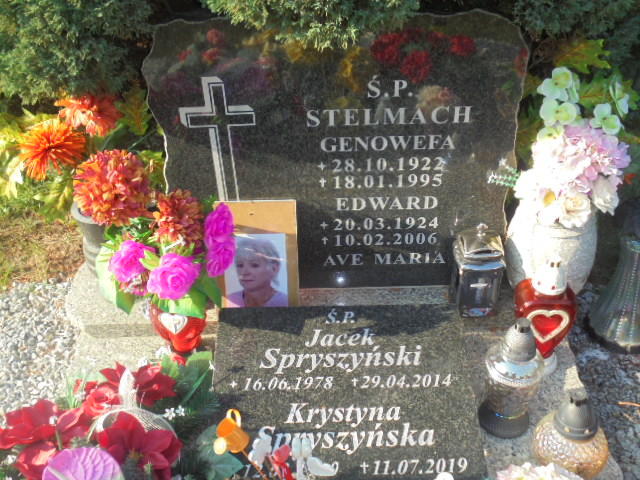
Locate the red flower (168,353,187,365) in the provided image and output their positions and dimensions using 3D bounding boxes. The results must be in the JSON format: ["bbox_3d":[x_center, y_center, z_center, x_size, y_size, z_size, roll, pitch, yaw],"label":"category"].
[{"bbox_3d":[-0.254,0.211,1.250,0.034,0.026,0.026,-1,-1,2],"label":"red flower"}]

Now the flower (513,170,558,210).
[{"bbox_3d":[0.371,-0.087,1.210,0.075,0.070,0.050,9,10,14],"label":"flower"}]

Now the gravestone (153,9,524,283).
[{"bbox_3d":[0.031,-0.164,1.400,0.702,0.567,0.070,-1,27,0],"label":"gravestone"}]

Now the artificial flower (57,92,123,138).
[{"bbox_3d":[-0.466,-0.254,1.420,0.120,0.070,0.085,-1,2,0],"label":"artificial flower"}]

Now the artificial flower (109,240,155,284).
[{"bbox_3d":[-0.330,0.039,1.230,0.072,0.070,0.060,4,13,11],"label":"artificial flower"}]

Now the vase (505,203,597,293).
[{"bbox_3d":[0.432,0.020,1.319,0.165,0.205,0.165,-1,39,2],"label":"vase"}]

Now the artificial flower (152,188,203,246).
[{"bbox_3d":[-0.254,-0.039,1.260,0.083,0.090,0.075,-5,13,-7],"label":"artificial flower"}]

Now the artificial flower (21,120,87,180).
[{"bbox_3d":[-0.522,-0.174,1.370,0.125,0.115,0.075,-9,9,-7],"label":"artificial flower"}]

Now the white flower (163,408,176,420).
[{"bbox_3d":[-0.234,0.271,1.090,0.022,0.020,0.010,-1,-6,2],"label":"white flower"}]

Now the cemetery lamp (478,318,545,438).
[{"bbox_3d":[0.306,0.212,1.119,0.090,0.209,0.090,-1,27,0],"label":"cemetery lamp"}]

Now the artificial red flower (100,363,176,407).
[{"bbox_3d":[-0.287,0.228,1.110,0.110,0.060,0.075,-1,2,0],"label":"artificial red flower"}]

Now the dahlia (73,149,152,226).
[{"bbox_3d":[-0.381,-0.096,1.290,0.138,0.135,0.110,-9,7,-7],"label":"dahlia"}]

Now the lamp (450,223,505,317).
[{"bbox_3d":[0.296,0.049,1.304,0.078,0.190,0.078,-4,39,-1],"label":"lamp"}]

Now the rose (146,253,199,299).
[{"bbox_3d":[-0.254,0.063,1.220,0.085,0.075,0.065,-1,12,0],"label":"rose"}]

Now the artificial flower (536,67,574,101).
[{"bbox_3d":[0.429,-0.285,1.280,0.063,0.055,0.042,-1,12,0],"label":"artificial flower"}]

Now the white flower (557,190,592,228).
[{"bbox_3d":[0.438,-0.054,1.210,0.060,0.060,0.045,5,10,10],"label":"white flower"}]

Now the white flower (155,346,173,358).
[{"bbox_3d":[-0.270,0.194,1.210,0.030,0.022,0.020,-1,2,0],"label":"white flower"}]

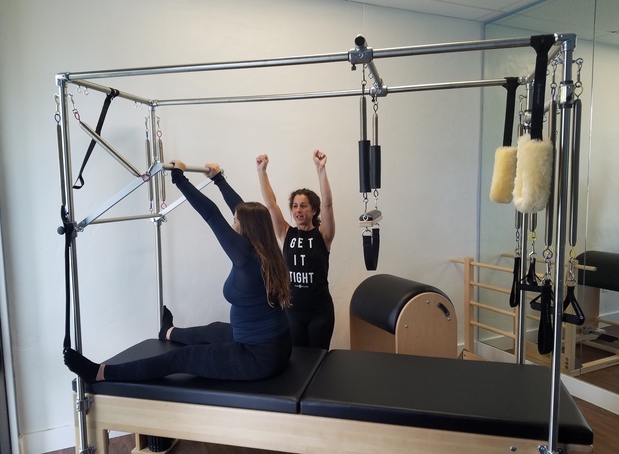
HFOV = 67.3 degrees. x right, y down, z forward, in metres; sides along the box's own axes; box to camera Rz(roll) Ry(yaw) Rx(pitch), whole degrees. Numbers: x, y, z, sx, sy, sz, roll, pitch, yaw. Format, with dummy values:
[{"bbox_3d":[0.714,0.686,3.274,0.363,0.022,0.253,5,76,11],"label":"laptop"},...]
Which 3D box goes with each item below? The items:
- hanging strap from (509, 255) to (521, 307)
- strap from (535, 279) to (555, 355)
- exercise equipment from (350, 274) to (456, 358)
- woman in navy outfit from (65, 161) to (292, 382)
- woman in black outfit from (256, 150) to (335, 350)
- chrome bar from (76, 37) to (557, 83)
[{"bbox_3d":[1.100,0.291,2.491,0.058,0.285,0.050,1,5,14],"label":"hanging strap"},{"bbox_3d":[0.904,0.344,1.784,0.062,0.294,0.055,1,5,14],"label":"strap"},{"bbox_3d":[0.689,0.855,3.477,0.560,0.915,0.610,-3,6,-26],"label":"exercise equipment"},{"bbox_3d":[-0.602,0.213,2.517,1.060,1.100,0.800,1,5,14],"label":"woman in navy outfit"},{"bbox_3d":[-0.060,0.442,3.060,0.530,1.870,0.380,1,5,13],"label":"woman in black outfit"},{"bbox_3d":[-0.120,-0.699,1.951,2.160,0.036,0.036,1,5,14],"label":"chrome bar"}]

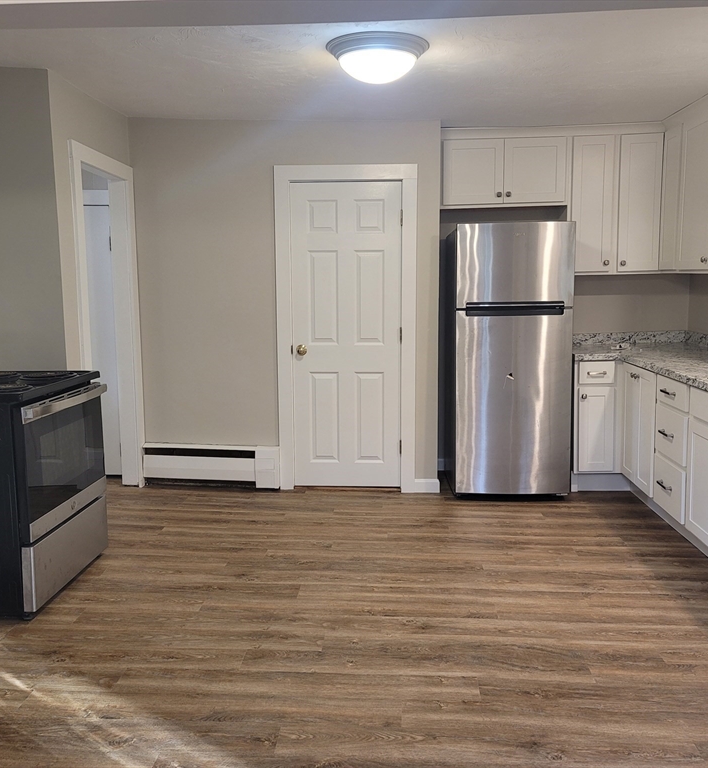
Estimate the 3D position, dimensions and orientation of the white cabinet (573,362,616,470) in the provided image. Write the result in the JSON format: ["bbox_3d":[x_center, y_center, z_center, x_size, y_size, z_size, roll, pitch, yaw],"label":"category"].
[{"bbox_3d":[1.587,0.186,5.078,0.265,0.735,0.610,0,7,4],"label":"white cabinet"}]

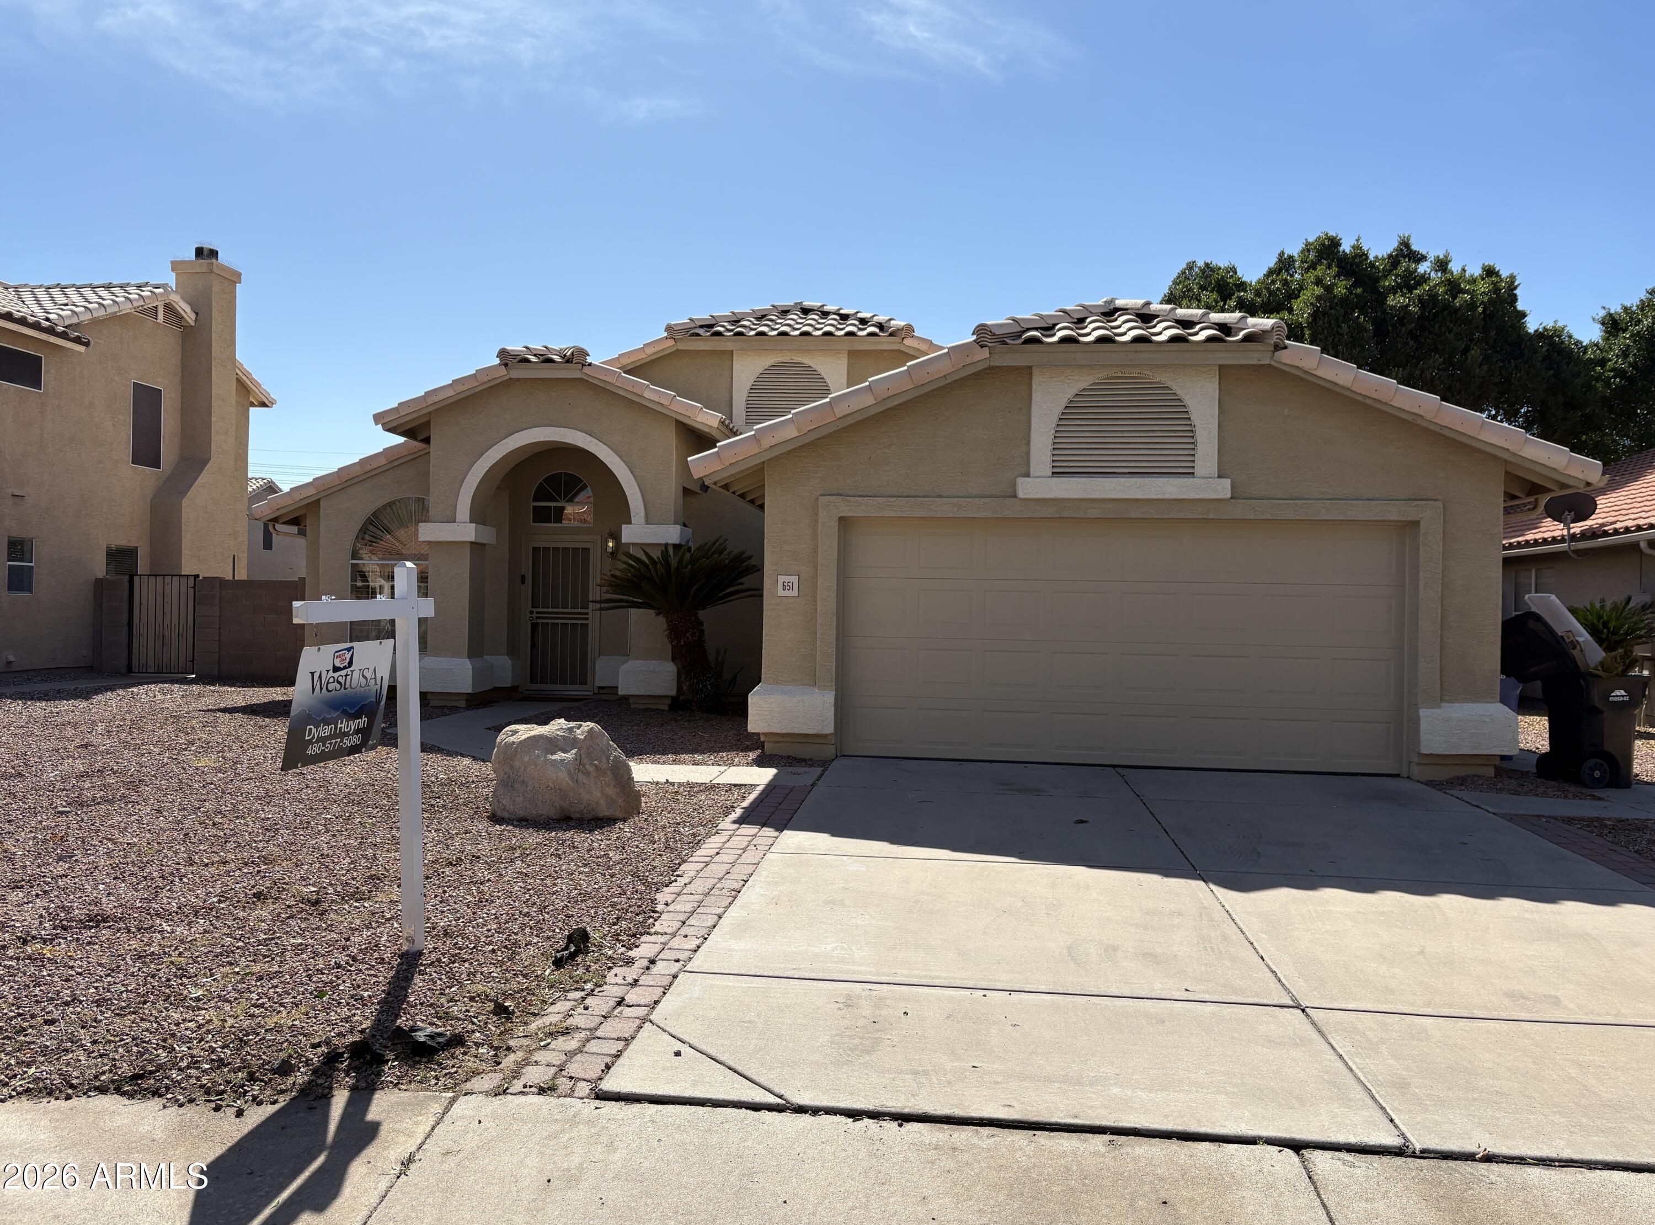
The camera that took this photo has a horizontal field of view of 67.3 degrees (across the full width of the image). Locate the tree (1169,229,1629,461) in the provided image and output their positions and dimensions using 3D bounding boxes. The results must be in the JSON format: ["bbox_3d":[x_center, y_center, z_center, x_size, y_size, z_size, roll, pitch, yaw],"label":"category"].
[{"bbox_3d":[11.700,-3.200,25.500,9.500,9.200,8.500,1,0,0],"label":"tree"}]

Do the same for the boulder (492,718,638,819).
[{"bbox_3d":[-1.800,1.035,8.550,1.020,0.630,0.760,1,0,0],"label":"boulder"}]

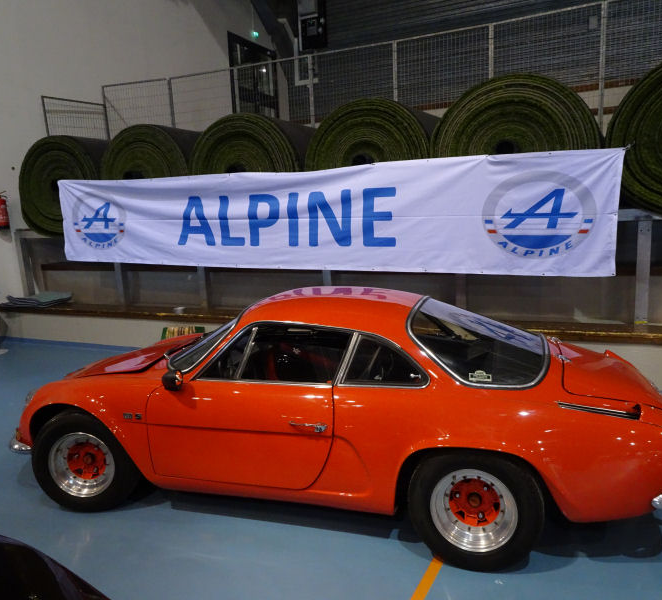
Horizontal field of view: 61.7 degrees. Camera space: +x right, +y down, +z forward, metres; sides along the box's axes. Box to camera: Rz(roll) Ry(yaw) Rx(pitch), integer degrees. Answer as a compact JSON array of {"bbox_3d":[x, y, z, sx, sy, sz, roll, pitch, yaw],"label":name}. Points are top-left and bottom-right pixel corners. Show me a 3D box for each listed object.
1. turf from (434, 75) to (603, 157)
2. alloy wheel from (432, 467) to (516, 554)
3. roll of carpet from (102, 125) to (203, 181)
[{"bbox_3d":[2.062,-1.520,5.947,1.470,1.350,2.000,2,10,25],"label":"turf"},{"bbox_3d":[0.641,0.895,2.474,0.370,0.370,0.180,0,9,18],"label":"alloy wheel"},{"bbox_3d":[-1.964,-1.650,7.830,1.460,1.350,2.000,2,10,25],"label":"roll of carpet"}]

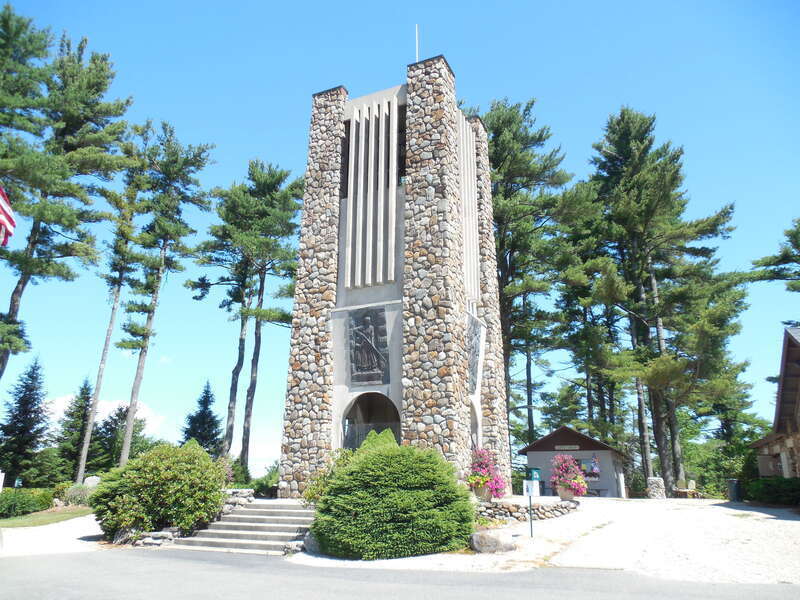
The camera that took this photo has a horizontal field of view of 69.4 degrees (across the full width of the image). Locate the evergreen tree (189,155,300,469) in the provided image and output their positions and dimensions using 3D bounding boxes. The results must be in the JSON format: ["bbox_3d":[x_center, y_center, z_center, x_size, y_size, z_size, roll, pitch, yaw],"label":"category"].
[{"bbox_3d":[-9.846,0.717,35.282,6.600,20.700,6.000,0,-17,0],"label":"evergreen tree"}]

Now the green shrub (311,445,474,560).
[{"bbox_3d":[-0.198,4.632,13.697,3.850,2.320,3.600,0,-17,0],"label":"green shrub"}]

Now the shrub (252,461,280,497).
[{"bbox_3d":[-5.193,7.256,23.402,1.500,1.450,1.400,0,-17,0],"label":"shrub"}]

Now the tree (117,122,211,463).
[{"bbox_3d":[-12.947,-0.609,31.504,4.700,20.900,4.600,0,-17,0],"label":"tree"}]

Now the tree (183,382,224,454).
[{"bbox_3d":[-15.040,9.998,43.999,3.350,7.760,3.350,6,-18,-18],"label":"tree"}]

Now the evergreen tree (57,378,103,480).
[{"bbox_3d":[-23.484,9.783,43.007,4.170,7.910,4.170,9,-19,-27],"label":"evergreen tree"}]

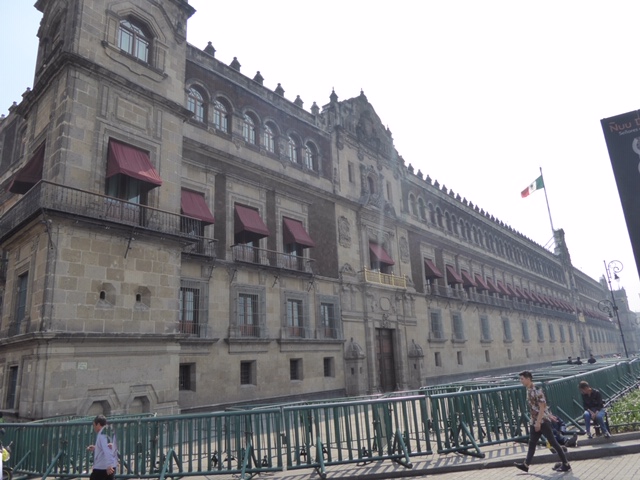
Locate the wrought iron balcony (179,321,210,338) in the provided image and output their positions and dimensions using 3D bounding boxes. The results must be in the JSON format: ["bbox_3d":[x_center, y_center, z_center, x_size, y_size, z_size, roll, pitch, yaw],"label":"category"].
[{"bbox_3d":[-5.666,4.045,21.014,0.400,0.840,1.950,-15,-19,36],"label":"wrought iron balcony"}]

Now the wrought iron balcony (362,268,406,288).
[{"bbox_3d":[4.738,2.945,34.731,0.650,0.970,5.710,-15,-19,36],"label":"wrought iron balcony"}]

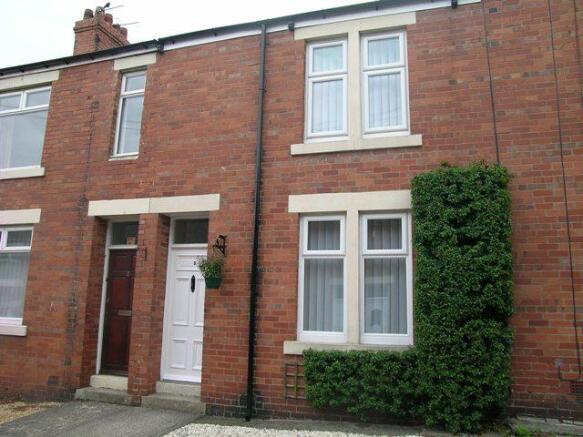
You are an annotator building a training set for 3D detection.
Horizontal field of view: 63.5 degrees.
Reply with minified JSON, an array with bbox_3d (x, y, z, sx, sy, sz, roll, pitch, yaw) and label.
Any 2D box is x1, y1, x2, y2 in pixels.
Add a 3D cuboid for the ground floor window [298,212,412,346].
[{"bbox_3d":[0.856,0.802,6.392,1.530,1.750,0.100,-2,-10,17],"label":"ground floor window"}]

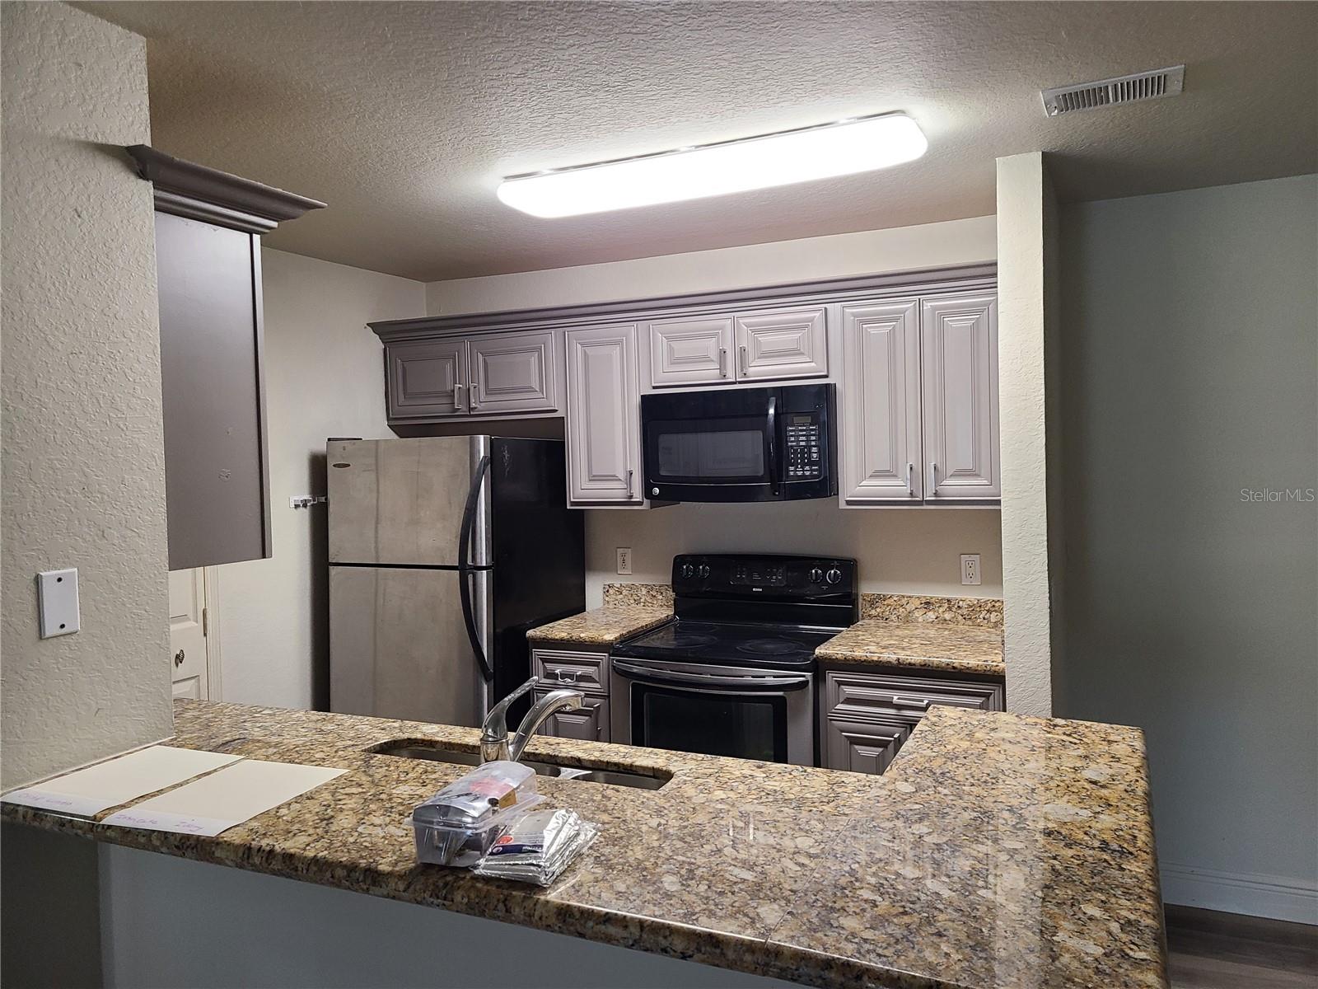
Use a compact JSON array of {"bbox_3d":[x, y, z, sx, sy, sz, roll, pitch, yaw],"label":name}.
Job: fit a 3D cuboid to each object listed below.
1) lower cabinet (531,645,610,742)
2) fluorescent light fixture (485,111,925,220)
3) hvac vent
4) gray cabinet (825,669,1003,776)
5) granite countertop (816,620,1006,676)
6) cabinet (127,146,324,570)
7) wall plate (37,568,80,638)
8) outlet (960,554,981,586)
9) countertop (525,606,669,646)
[{"bbox_3d":[-0.183,0.992,4.023,0.370,0.895,0.633,0,2,25],"label":"lower cabinet"},{"bbox_3d":[0.119,-0.927,2.886,1.265,0.075,0.290,0,2,25],"label":"fluorescent light fixture"},{"bbox_3d":[1.091,-0.962,2.385,0.304,0.015,0.190,0,2,25],"label":"hvac vent"},{"bbox_3d":[0.951,0.985,3.501,0.599,0.895,0.633,0,2,25],"label":"gray cabinet"},{"bbox_3d":[0.934,0.523,3.474,0.604,0.038,0.651,0,2,25],"label":"granite countertop"},{"bbox_3d":[-1.252,-0.260,2.312,0.855,0.825,0.425,0,2,25],"label":"cabinet"},{"bbox_3d":[-1.065,0.194,1.763,0.008,0.115,0.070,0,2,25],"label":"wall plate"},{"bbox_3d":[1.169,0.281,3.711,0.071,0.115,0.009,0,2,25],"label":"outlet"},{"bbox_3d":[-0.200,0.530,3.996,0.374,0.038,0.651,0,2,25],"label":"countertop"}]

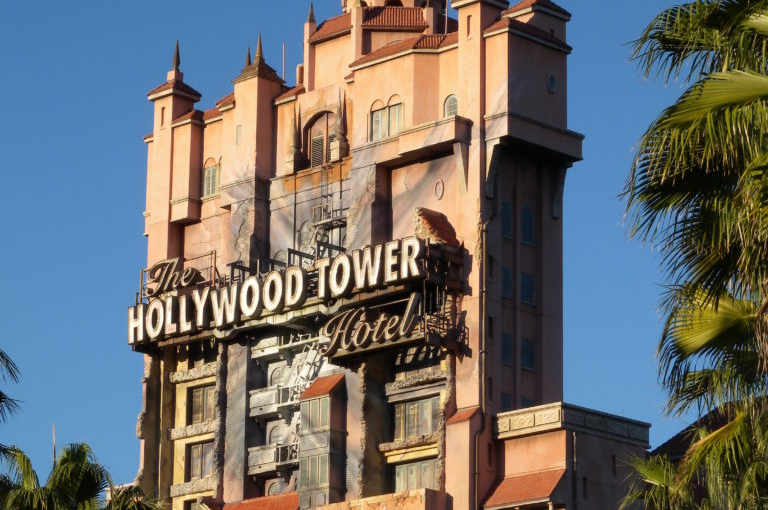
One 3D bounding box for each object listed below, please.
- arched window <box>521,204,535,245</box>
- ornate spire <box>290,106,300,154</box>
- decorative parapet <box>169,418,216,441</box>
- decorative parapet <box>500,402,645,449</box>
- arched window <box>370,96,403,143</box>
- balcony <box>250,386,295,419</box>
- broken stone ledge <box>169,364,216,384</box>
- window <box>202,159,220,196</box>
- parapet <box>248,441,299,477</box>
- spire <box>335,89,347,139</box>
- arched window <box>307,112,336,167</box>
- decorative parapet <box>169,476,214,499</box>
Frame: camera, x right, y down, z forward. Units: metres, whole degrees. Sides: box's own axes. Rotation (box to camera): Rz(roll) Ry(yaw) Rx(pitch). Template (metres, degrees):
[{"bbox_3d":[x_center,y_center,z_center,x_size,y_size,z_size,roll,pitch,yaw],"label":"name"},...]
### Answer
[{"bbox_3d":[7.012,-1.427,149.984,0.260,2.045,1.031,-14,-21,43],"label":"arched window"},{"bbox_3d":[-4.790,-6.821,164.545,0.530,2.705,0.530,1,-15,0],"label":"ornate spire"},{"bbox_3d":[-10.081,9.596,166.313,0.848,0.626,3.974,15,-21,-43],"label":"decorative parapet"},{"bbox_3d":[9.439,8.738,151.044,6.570,1.200,4.294,15,-21,-43],"label":"decorative parapet"},{"bbox_3d":[0.212,-7.037,157.622,0.300,2.341,2.391,15,-21,-43],"label":"arched window"},{"bbox_3d":[-5.254,7.572,156.356,3.457,1.237,1.144,-14,-21,43],"label":"balcony"},{"bbox_3d":[-10.110,6.519,167.219,0.848,0.656,3.915,15,-21,-43],"label":"broken stone ledge"},{"bbox_3d":[-9.186,-4.123,163.753,1.284,2.289,0.260,-14,-21,43],"label":"window"},{"bbox_3d":[-5.359,10.775,160.726,1.272,1.452,3.913,15,-21,-43],"label":"parapet"},{"bbox_3d":[-2.232,-7.256,156.594,0.564,2.874,0.562,1,-15,0],"label":"spire"},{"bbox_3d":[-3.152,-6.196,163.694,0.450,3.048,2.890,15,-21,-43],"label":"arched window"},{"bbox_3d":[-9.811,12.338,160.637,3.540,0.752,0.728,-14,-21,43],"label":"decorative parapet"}]

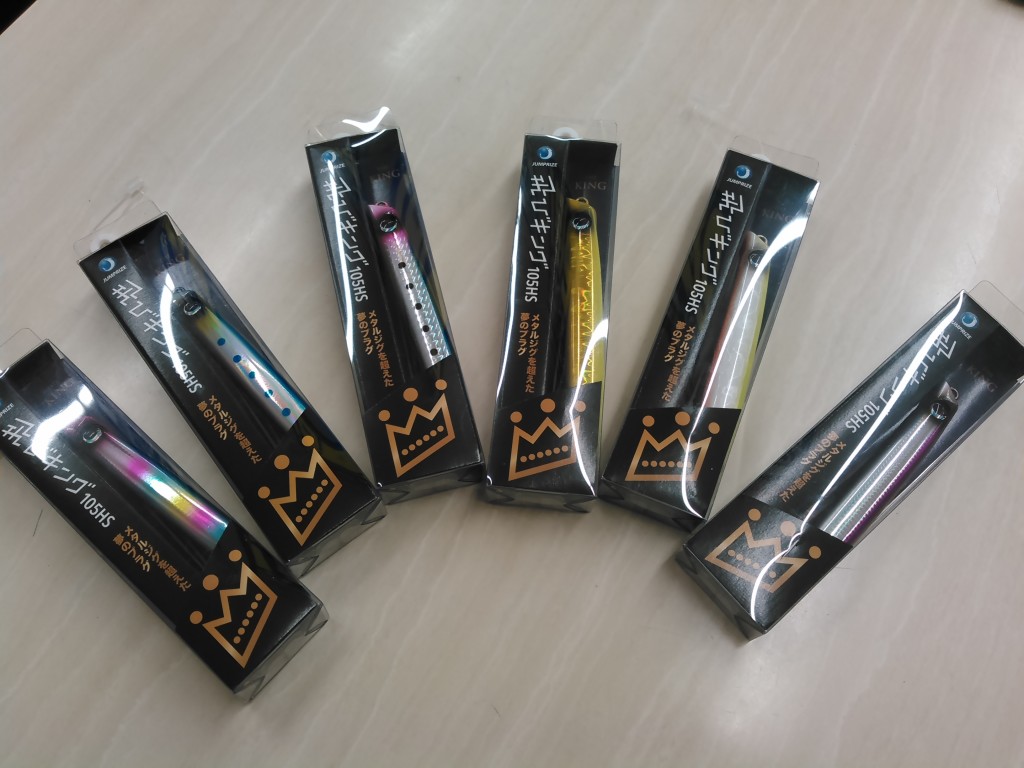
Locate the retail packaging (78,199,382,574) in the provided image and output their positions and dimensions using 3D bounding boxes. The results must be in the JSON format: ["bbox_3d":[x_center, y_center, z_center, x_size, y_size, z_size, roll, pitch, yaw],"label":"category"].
[{"bbox_3d":[-0.122,-0.004,0.378,0.043,0.027,0.177,-36,73,-13],"label":"retail packaging"}]

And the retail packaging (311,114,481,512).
[{"bbox_3d":[-0.053,-0.039,0.391,0.043,0.027,0.177,-13,69,-5],"label":"retail packaging"}]

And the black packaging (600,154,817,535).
[{"bbox_3d":[0.089,-0.027,0.387,0.043,0.027,0.177,21,70,8],"label":"black packaging"}]

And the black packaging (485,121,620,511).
[{"bbox_3d":[0.020,-0.035,0.390,0.043,0.027,0.177,5,69,2],"label":"black packaging"}]

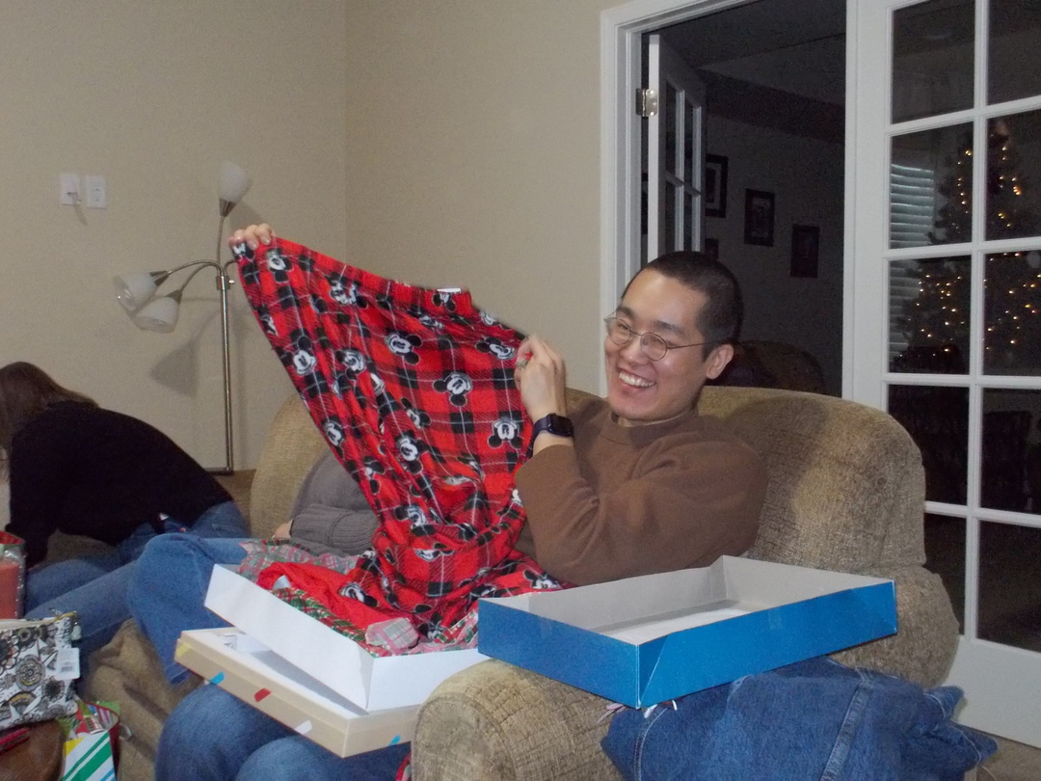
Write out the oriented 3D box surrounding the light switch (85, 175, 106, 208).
[{"bbox_3d":[-1.538,-0.717,4.030,0.071,0.116,0.010,-2,3,-42],"label":"light switch"}]

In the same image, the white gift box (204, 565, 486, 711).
[{"bbox_3d":[-0.213,0.328,1.562,0.280,0.063,0.430,7,4,-42],"label":"white gift box"}]

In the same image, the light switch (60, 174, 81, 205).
[{"bbox_3d":[-1.607,-0.716,3.975,0.071,0.115,0.012,-2,3,-42],"label":"light switch"}]

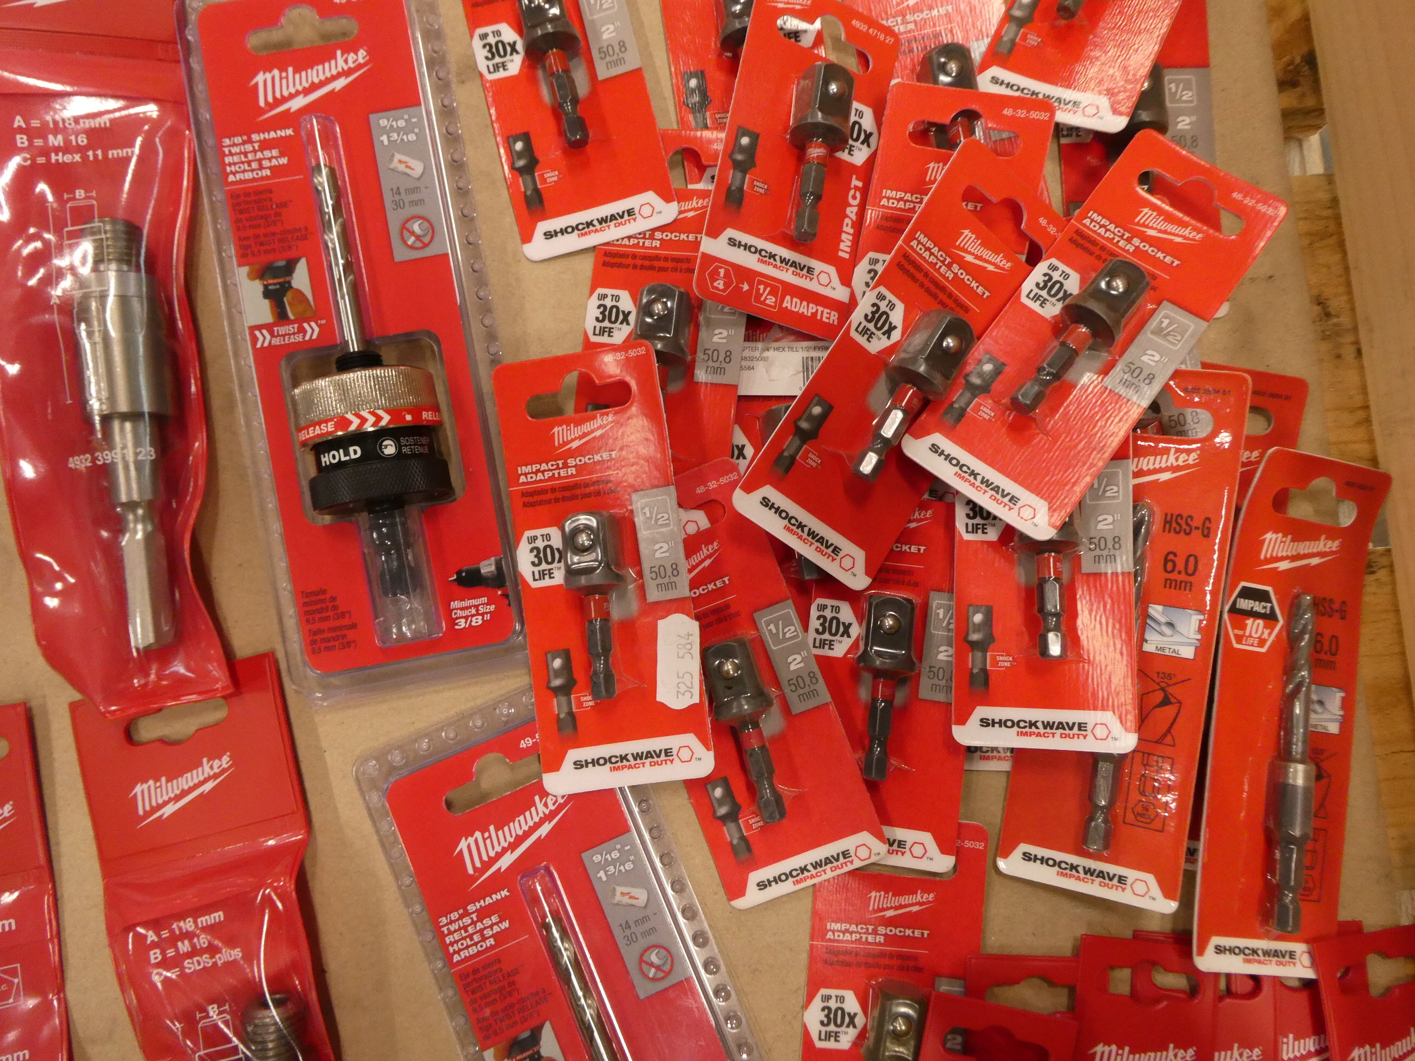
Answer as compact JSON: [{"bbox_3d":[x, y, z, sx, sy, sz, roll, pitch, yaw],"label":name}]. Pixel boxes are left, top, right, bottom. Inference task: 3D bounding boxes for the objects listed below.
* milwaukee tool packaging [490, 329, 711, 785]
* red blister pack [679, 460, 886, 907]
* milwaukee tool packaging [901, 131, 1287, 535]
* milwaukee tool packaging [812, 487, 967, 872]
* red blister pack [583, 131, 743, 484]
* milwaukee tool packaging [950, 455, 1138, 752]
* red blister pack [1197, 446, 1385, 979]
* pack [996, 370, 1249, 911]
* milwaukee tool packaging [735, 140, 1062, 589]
[{"bbox_3d":[-0.031,0.007,0.288,0.047,0.018,0.123,-10,81,6],"label":"milwaukee tool packaging"},{"bbox_3d":[0.008,0.043,0.295,0.047,0.018,0.123,-21,85,2],"label":"red blister pack"},{"bbox_3d":[0.106,-0.060,0.285,0.047,0.018,0.123,36,81,18],"label":"milwaukee tool packaging"},{"bbox_3d":[0.051,0.032,0.297,0.047,0.018,0.123,6,84,4],"label":"milwaukee tool packaging"},{"bbox_3d":[-0.014,-0.059,0.298,0.047,0.018,0.123,6,80,5],"label":"red blister pack"},{"bbox_3d":[0.089,-0.004,0.280,0.047,0.018,0.123,0,84,8],"label":"milwaukee tool packaging"},{"bbox_3d":[0.169,0.051,0.294,0.047,0.016,0.145,8,86,-15],"label":"red blister pack"},{"bbox_3d":[0.113,0.027,0.287,0.047,0.013,0.146,8,89,16],"label":"pack"},{"bbox_3d":[0.059,-0.045,0.286,0.047,0.018,0.123,34,86,-13],"label":"milwaukee tool packaging"}]

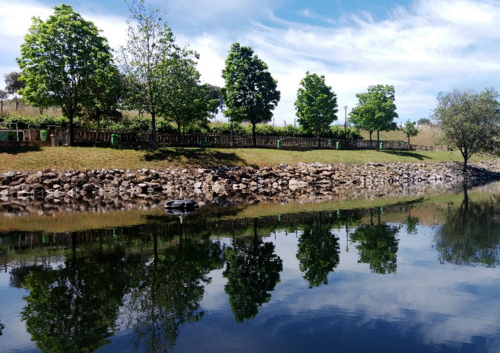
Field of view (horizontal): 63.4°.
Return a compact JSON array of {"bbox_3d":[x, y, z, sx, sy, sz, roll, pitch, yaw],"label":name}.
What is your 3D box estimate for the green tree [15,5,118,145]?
[{"bbox_3d":[-12.790,-7.150,28.500,7.330,10.010,6.600,-1,1,0],"label":"green tree"}]

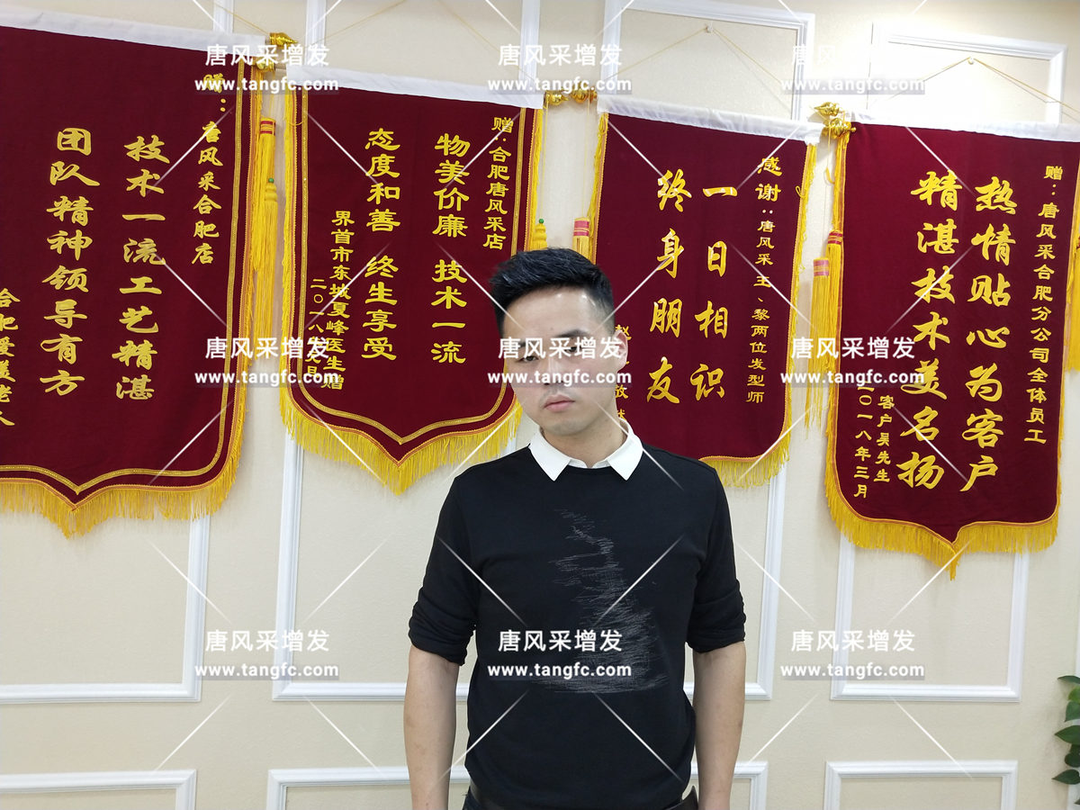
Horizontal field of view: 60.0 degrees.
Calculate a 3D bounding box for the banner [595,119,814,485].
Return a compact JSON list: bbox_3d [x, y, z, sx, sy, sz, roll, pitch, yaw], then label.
[{"bbox_3d":[0.355,-0.203,2.079,0.508,0.854,0.030,3,2,-9],"label":"banner"}]

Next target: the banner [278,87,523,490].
[{"bbox_3d":[-0.280,-0.234,1.974,0.532,0.850,0.030,3,2,-9],"label":"banner"}]

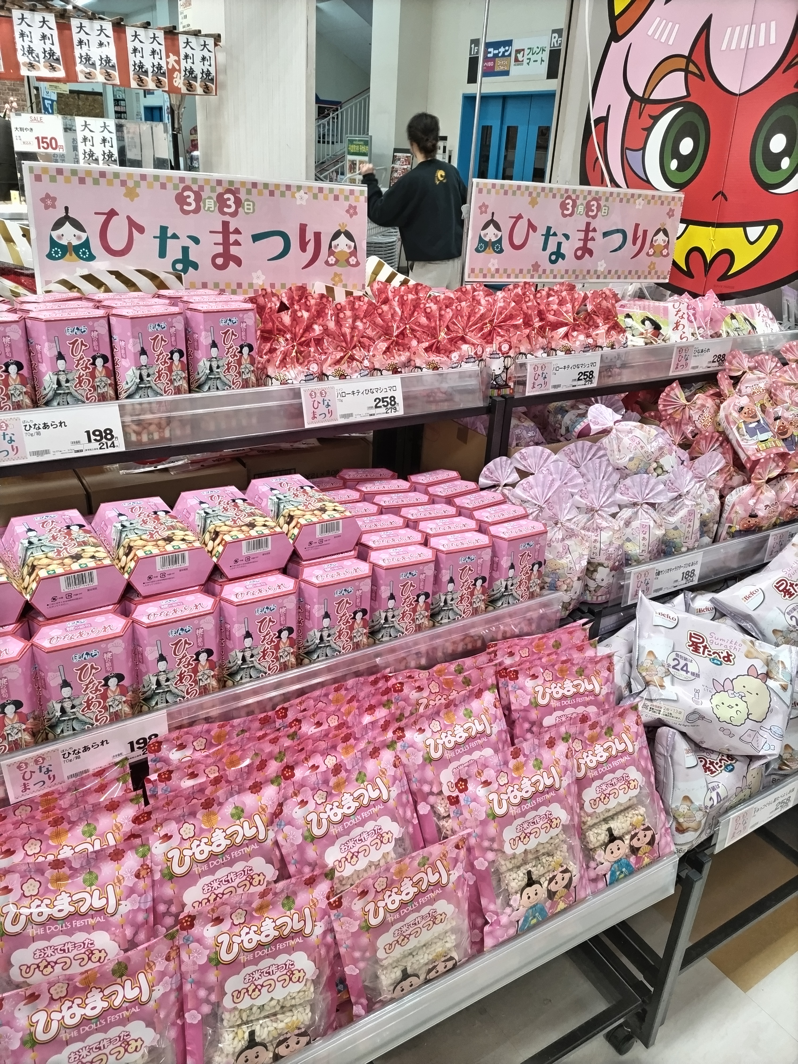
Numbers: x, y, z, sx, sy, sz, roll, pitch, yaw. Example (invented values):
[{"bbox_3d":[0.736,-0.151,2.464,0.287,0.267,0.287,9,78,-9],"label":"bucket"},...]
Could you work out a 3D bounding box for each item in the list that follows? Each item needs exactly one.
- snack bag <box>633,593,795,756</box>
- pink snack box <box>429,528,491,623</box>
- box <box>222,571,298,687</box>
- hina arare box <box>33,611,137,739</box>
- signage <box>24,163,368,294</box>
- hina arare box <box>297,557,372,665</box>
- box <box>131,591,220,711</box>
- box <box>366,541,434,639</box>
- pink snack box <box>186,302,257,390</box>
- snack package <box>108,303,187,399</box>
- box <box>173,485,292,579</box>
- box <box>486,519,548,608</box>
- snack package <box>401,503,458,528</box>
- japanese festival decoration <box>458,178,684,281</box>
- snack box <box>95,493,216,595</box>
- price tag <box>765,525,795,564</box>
[{"bbox_3d":[0.458,0.210,1.160,0.250,0.185,0.065,17,-17,-10],"label":"snack bag"},{"bbox_3d":[0.070,0.078,1.003,0.088,0.146,0.044,-8,27,-24],"label":"pink snack box"},{"bbox_3d":[-0.171,0.144,0.992,0.102,0.169,0.051,-11,29,-27],"label":"box"},{"bbox_3d":[-0.343,0.182,0.888,0.102,0.169,0.051,-11,29,-27],"label":"hina arare box"},{"bbox_3d":[-0.315,-0.505,1.371,0.580,0.200,0.008,-10,25,-27],"label":"signage"},{"bbox_3d":[-0.073,0.111,0.910,0.088,0.146,0.044,-9,28,-27],"label":"hina arare box"},{"bbox_3d":[-0.225,0.142,0.816,0.088,0.146,0.044,-10,29,-29],"label":"box"},{"bbox_3d":[-0.001,0.095,0.958,0.088,0.146,0.044,-8,28,-25],"label":"box"},{"bbox_3d":[-0.243,-0.228,1.119,0.102,0.169,0.051,-12,29,-29],"label":"pink snack box"},{"bbox_3d":[-0.327,-0.208,1.067,0.102,0.169,0.051,-16,32,-35],"label":"snack package"},{"bbox_3d":[-0.191,-0.003,0.910,0.088,0.044,0.146,-11,29,-31],"label":"box"},{"bbox_3d":[0.147,0.063,1.051,0.088,0.146,0.044,-11,29,-29],"label":"box"},{"bbox_3d":[0.035,0.041,1.080,0.088,0.146,0.044,-6,27,-21],"label":"snack package"},{"bbox_3d":[0.405,-0.662,1.785,0.580,0.200,0.008,-9,27,-25],"label":"japanese festival decoration"},{"bbox_3d":[-0.267,0.012,0.863,0.088,0.044,0.146,-11,29,-31],"label":"snack box"},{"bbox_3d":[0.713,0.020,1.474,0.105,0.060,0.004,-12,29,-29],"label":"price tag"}]

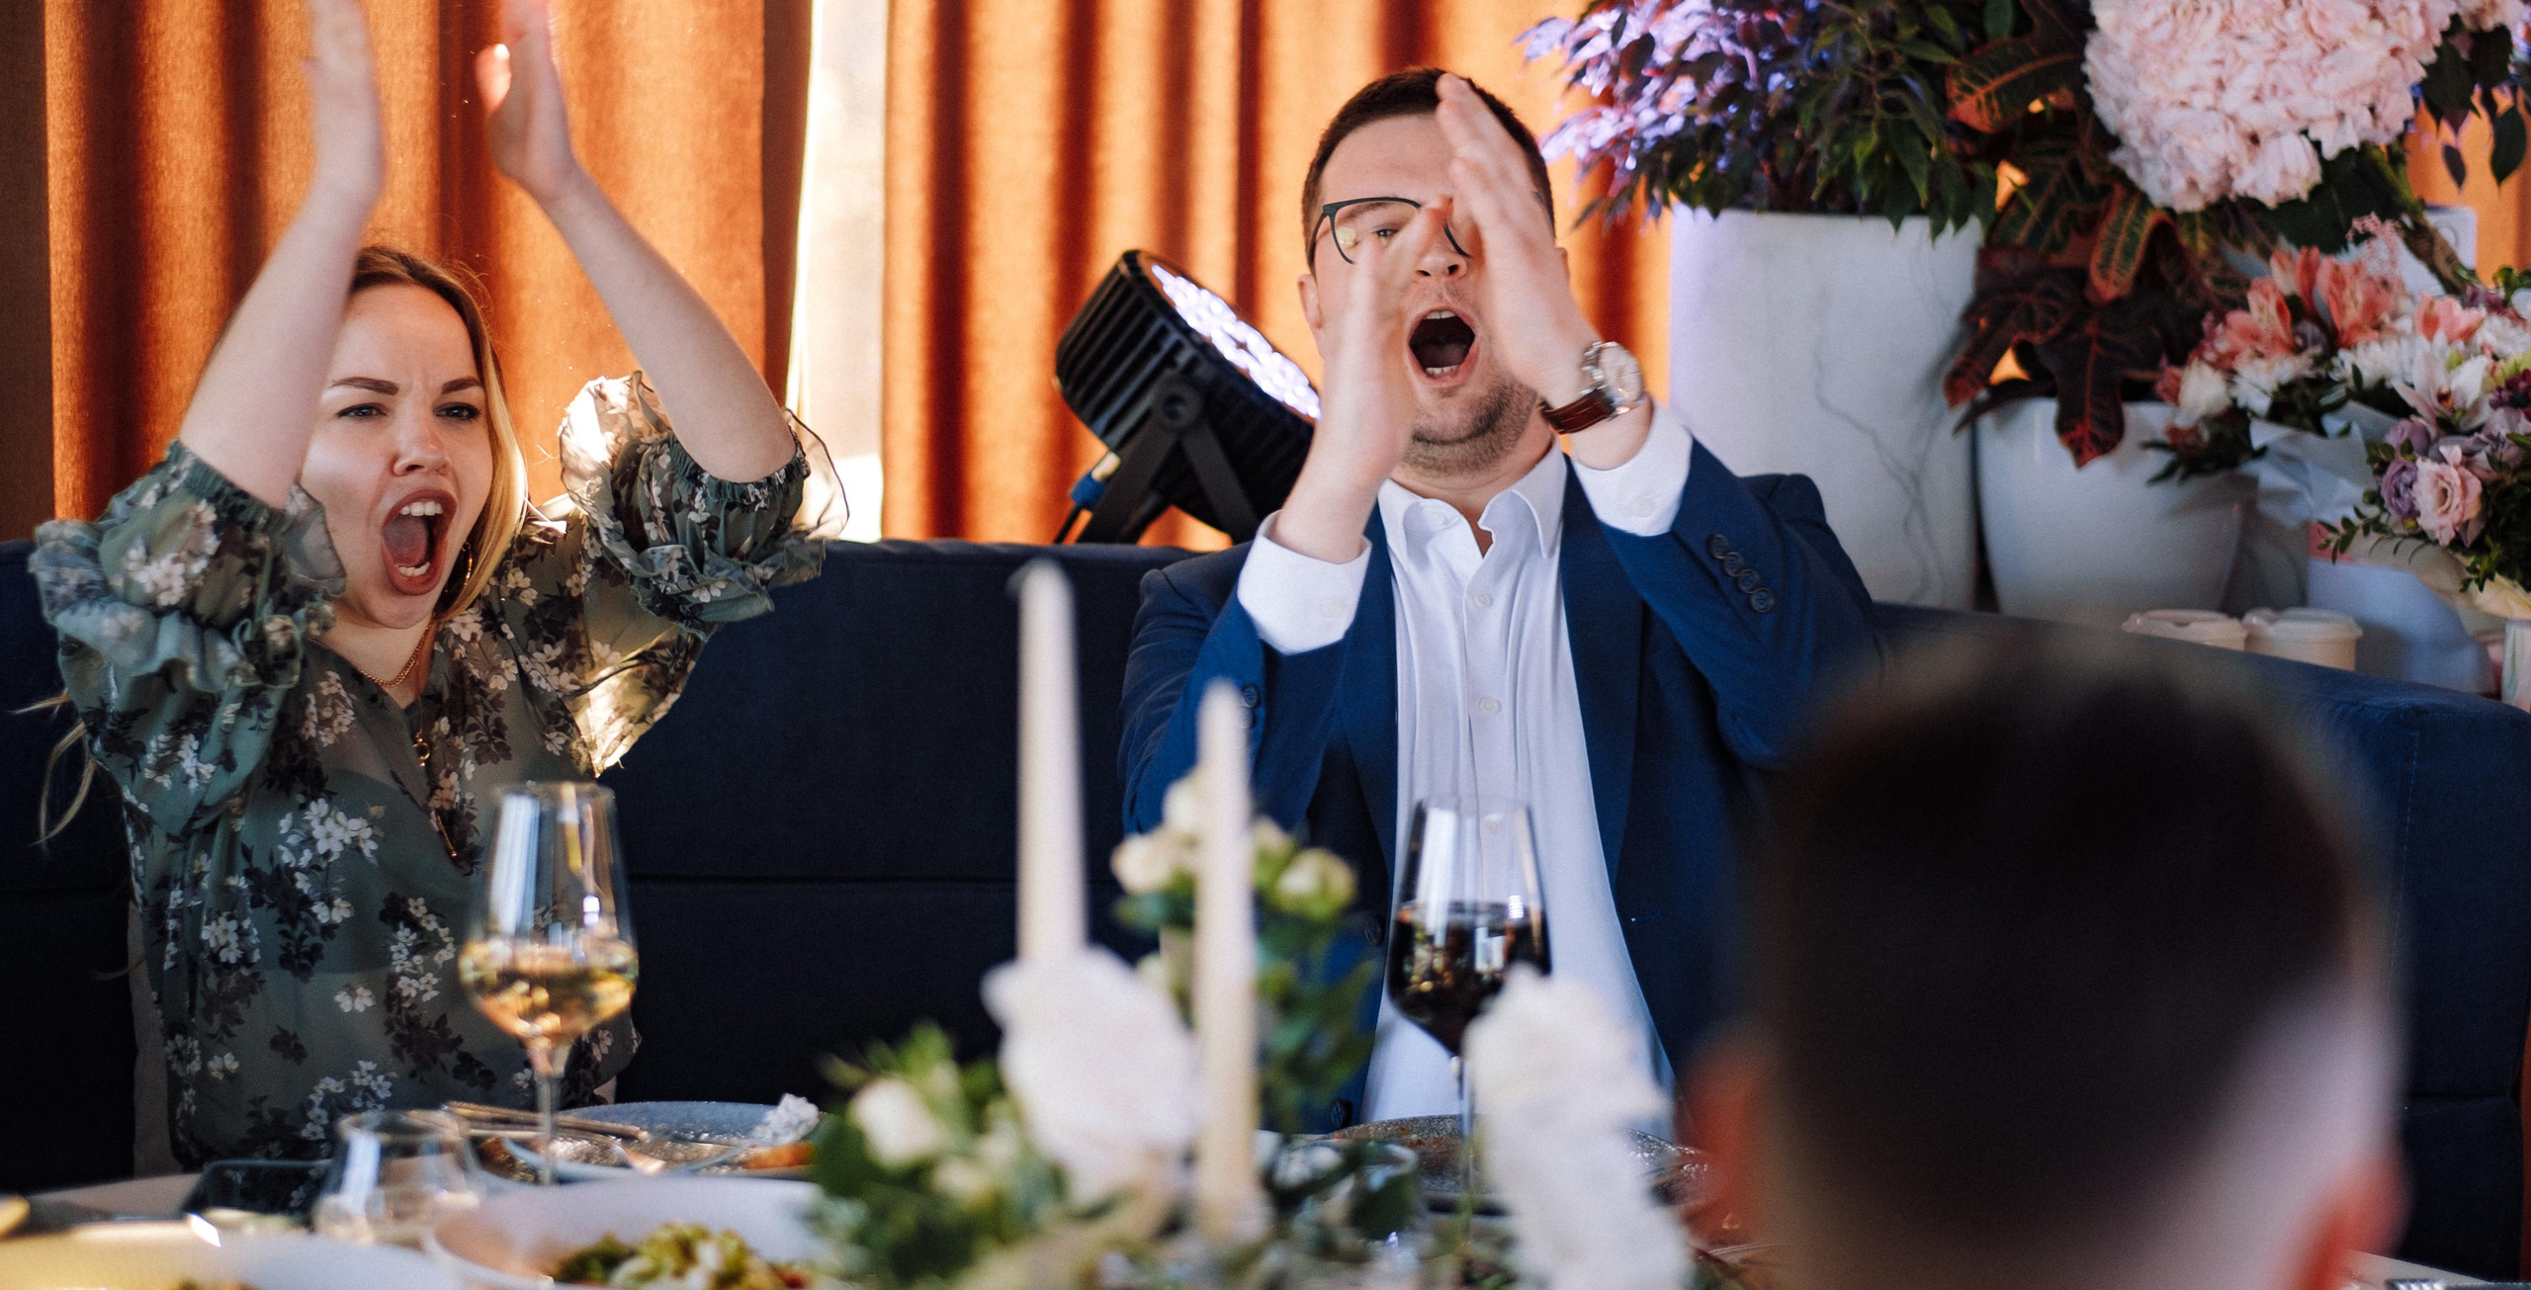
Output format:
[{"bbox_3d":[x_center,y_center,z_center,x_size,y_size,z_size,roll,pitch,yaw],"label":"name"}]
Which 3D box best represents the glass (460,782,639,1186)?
[{"bbox_3d":[-0.359,0.189,2.966,0.087,0.231,0.087,1,8,0],"label":"glass"}]

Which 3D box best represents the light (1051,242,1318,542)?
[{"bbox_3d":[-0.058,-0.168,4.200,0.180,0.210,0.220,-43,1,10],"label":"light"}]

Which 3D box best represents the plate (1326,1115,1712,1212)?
[{"bbox_3d":[0.128,0.281,3.089,0.208,0.025,0.208,1,8,0],"label":"plate"}]

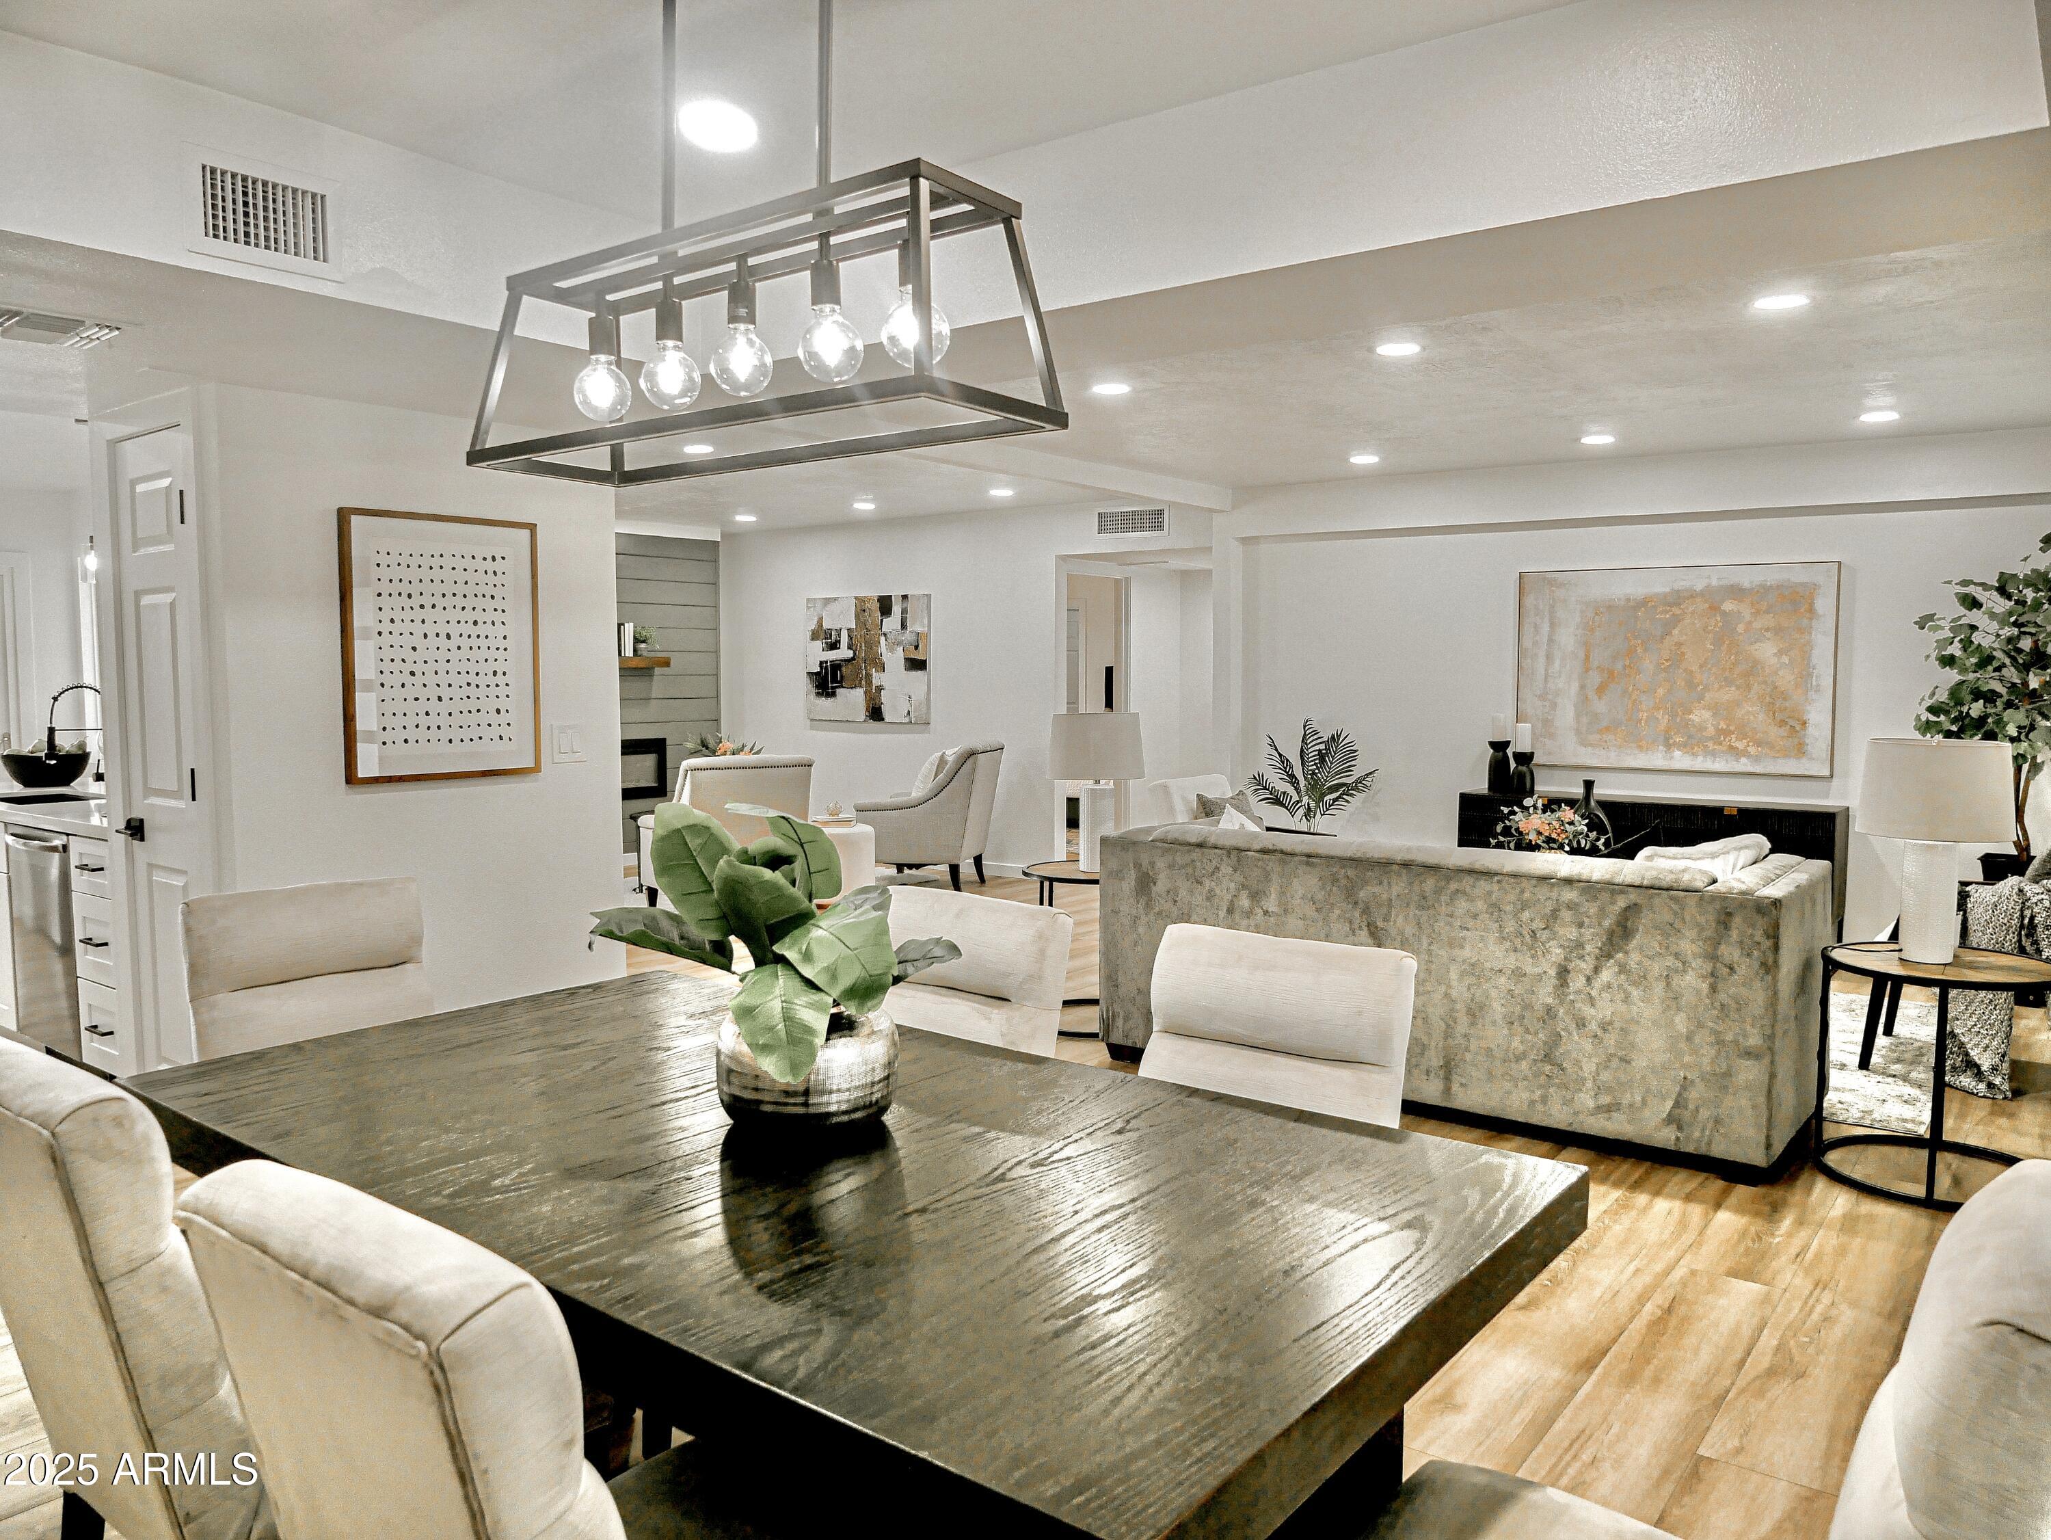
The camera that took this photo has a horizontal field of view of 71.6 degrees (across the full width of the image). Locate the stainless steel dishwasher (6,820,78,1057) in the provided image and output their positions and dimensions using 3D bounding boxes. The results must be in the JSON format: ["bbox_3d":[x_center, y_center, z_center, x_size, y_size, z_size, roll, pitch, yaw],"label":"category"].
[{"bbox_3d":[-3.266,0.607,5.178,0.600,0.830,0.610,3,5,37],"label":"stainless steel dishwasher"}]

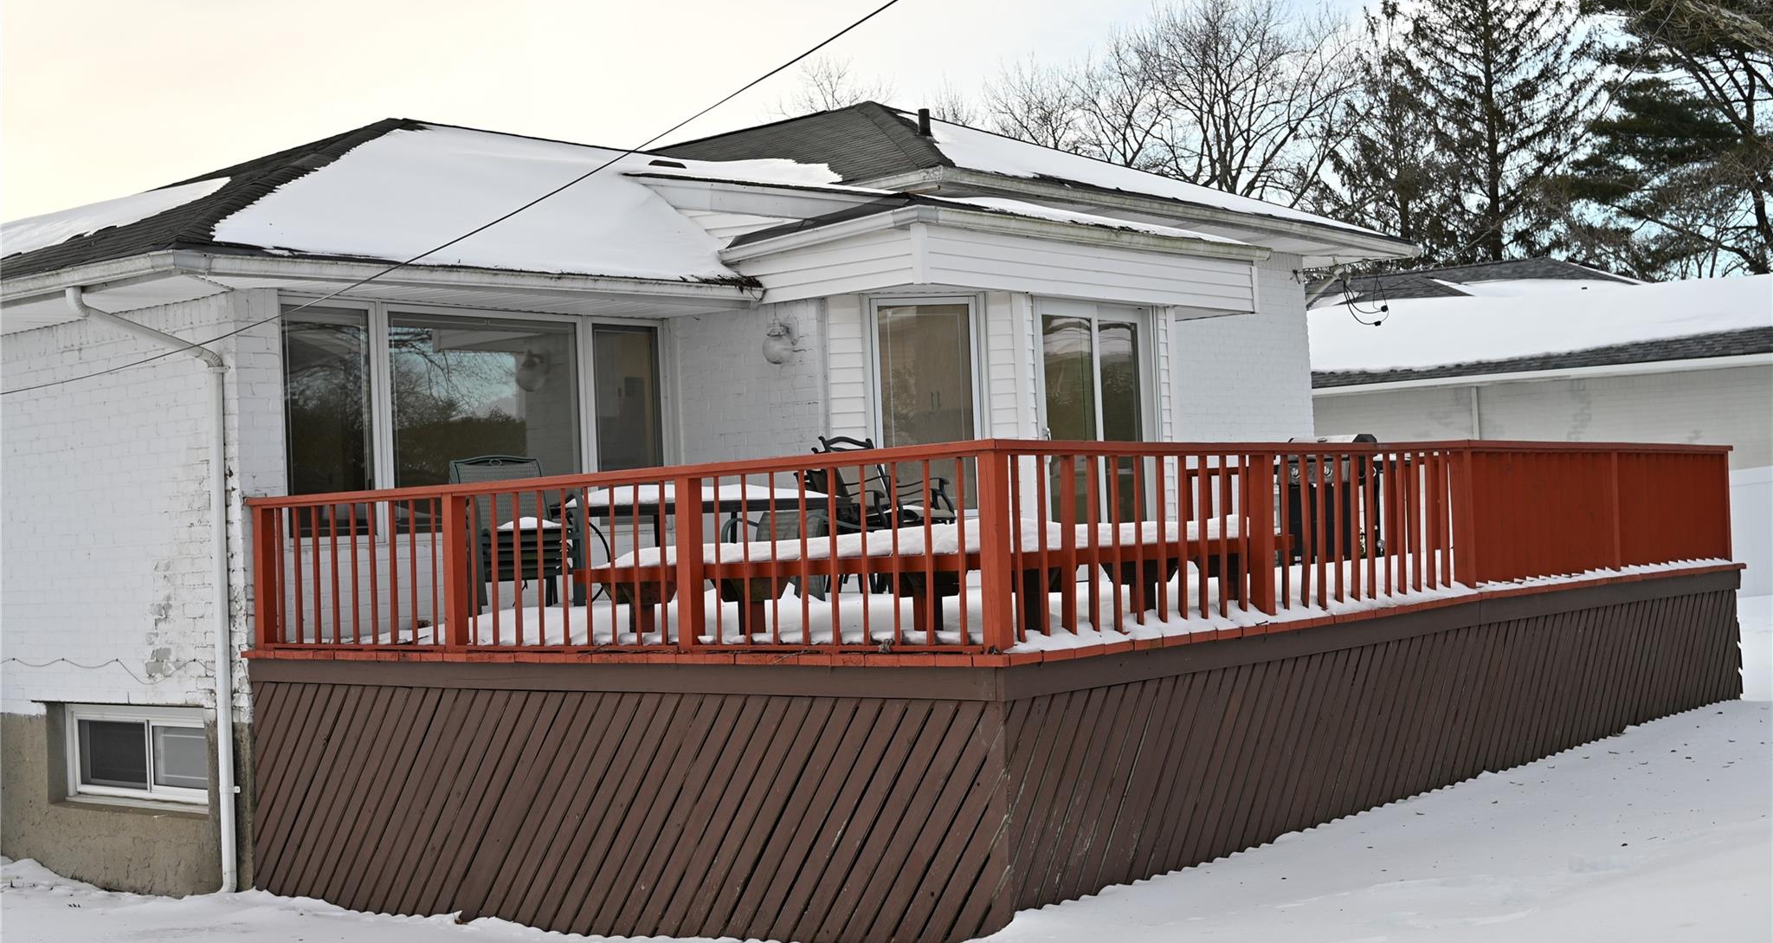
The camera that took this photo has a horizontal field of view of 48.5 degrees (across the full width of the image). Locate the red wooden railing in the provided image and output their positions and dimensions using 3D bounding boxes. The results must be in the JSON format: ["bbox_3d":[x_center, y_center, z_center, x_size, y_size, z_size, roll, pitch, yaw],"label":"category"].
[{"bbox_3d":[1.155,0.453,13.075,5.880,0.919,8.636,-4,-2,42],"label":"red wooden railing"}]

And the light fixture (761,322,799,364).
[{"bbox_3d":[-0.718,-0.888,13.598,0.215,0.317,0.284,-4,-2,42],"label":"light fixture"}]

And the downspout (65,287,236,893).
[{"bbox_3d":[-4.412,0.717,11.840,0.557,3.687,0.790,-4,-2,42],"label":"downspout"}]

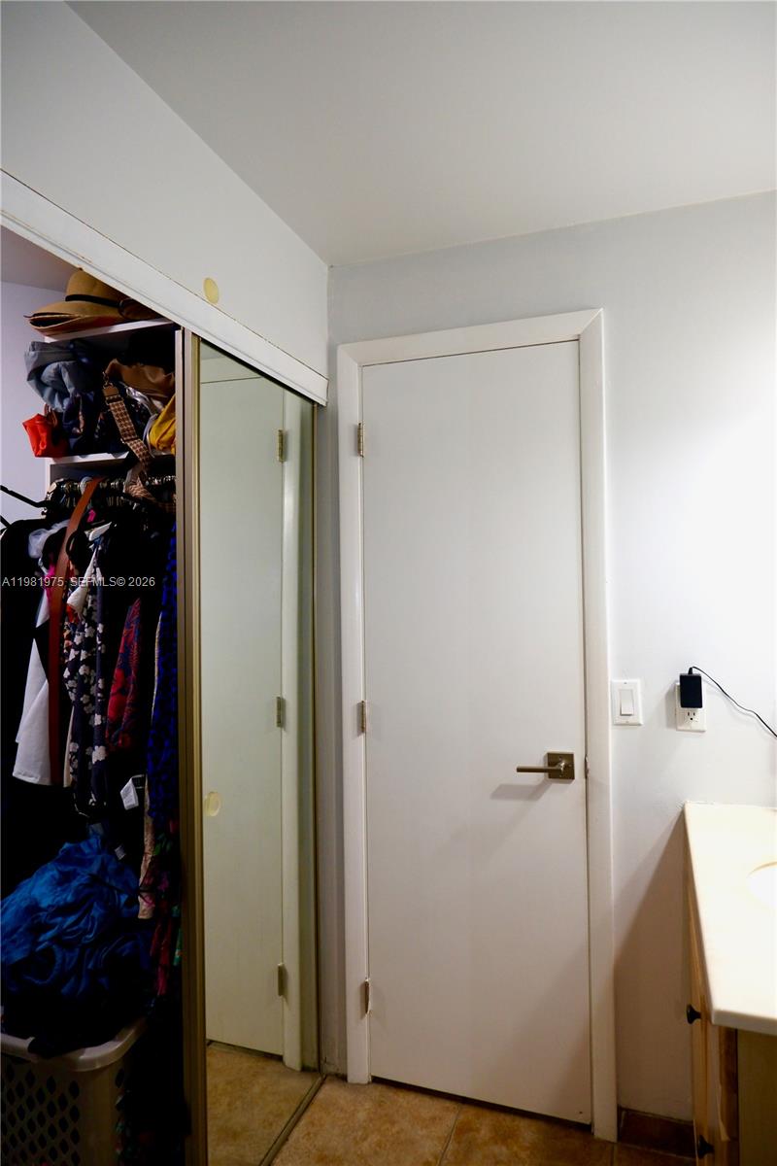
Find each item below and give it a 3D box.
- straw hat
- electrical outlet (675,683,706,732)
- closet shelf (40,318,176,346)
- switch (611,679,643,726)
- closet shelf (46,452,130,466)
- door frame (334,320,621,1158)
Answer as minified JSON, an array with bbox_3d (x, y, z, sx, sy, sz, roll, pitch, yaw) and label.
[{"bbox_3d":[-0.832,-0.781,2.136,0.360,0.175,0.360,-1,-1,19],"label":"straw hat"},{"bbox_3d":[0.752,0.308,1.848,0.070,0.115,0.010,-1,-1,19],"label":"electrical outlet"},{"bbox_3d":[-0.622,-0.683,2.156,0.590,0.019,0.360,-1,-1,19],"label":"closet shelf"},{"bbox_3d":[0.610,0.307,1.898,0.070,0.115,0.011,-1,-1,19],"label":"switch"},{"bbox_3d":[-0.618,-0.340,2.152,0.590,0.019,0.360,-1,-1,19],"label":"closet shelf"},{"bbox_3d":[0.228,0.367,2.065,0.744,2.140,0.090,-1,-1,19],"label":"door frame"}]

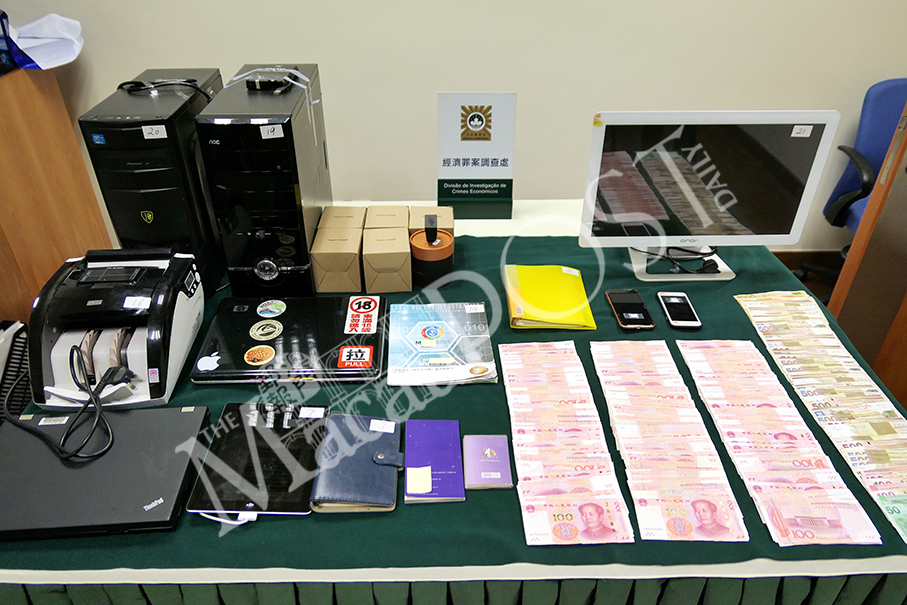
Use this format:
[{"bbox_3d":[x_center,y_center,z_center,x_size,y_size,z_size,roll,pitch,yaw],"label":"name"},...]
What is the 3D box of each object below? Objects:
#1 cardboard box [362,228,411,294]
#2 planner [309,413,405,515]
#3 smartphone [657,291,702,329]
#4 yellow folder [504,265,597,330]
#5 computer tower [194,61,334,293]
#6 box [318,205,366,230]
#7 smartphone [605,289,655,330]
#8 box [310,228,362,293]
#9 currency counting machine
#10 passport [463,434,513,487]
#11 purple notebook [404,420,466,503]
[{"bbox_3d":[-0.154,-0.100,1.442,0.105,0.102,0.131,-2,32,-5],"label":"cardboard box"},{"bbox_3d":[-0.149,0.255,0.977,0.128,0.024,0.178,0,34,-1],"label":"planner"},{"bbox_3d":[0.502,0.017,1.346,0.067,0.009,0.139,2,32,2],"label":"smartphone"},{"bbox_3d":[0.218,-0.018,1.387,0.190,0.030,0.228,0,34,-1],"label":"yellow folder"},{"bbox_3d":[-0.403,-0.284,1.392,0.174,0.409,0.403,-1,35,-3],"label":"computer tower"},{"bbox_3d":[-0.267,-0.164,1.490,0.103,0.103,0.114,0,35,-2],"label":"box"},{"bbox_3d":[0.388,0.015,1.333,0.071,0.011,0.145,0,35,-1],"label":"smartphone"},{"bbox_3d":[-0.263,-0.098,1.396,0.103,0.103,0.114,-1,35,-3],"label":"box"},{"bbox_3d":[-0.643,0.040,1.150,0.244,0.179,0.264,-2,32,-4],"label":"currency counting machine"},{"bbox_3d":[0.056,0.257,0.981,0.072,0.007,0.109,0,32,-1],"label":"passport"},{"bbox_3d":[-0.030,0.253,0.982,0.091,0.011,0.168,-1,32,-2],"label":"purple notebook"}]

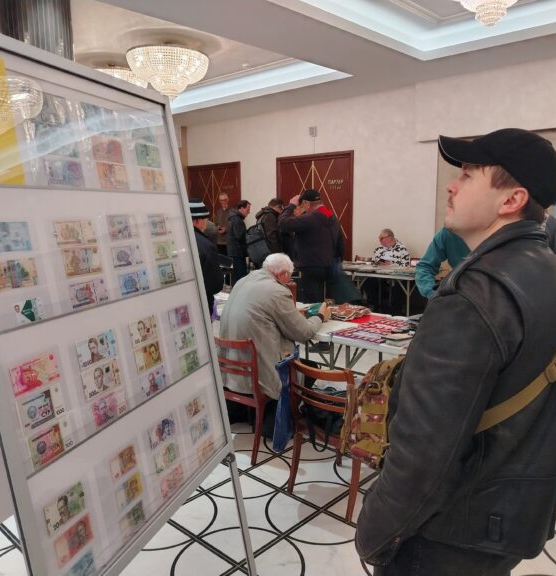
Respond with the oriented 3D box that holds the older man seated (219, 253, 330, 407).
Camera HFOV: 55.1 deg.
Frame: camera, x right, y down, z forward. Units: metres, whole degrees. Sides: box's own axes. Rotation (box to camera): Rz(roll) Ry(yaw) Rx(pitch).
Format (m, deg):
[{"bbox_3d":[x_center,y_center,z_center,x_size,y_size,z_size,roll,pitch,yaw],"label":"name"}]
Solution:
[{"bbox_3d":[0.004,0.402,3.658,0.600,1.270,0.800,7,12,42],"label":"older man seated"}]

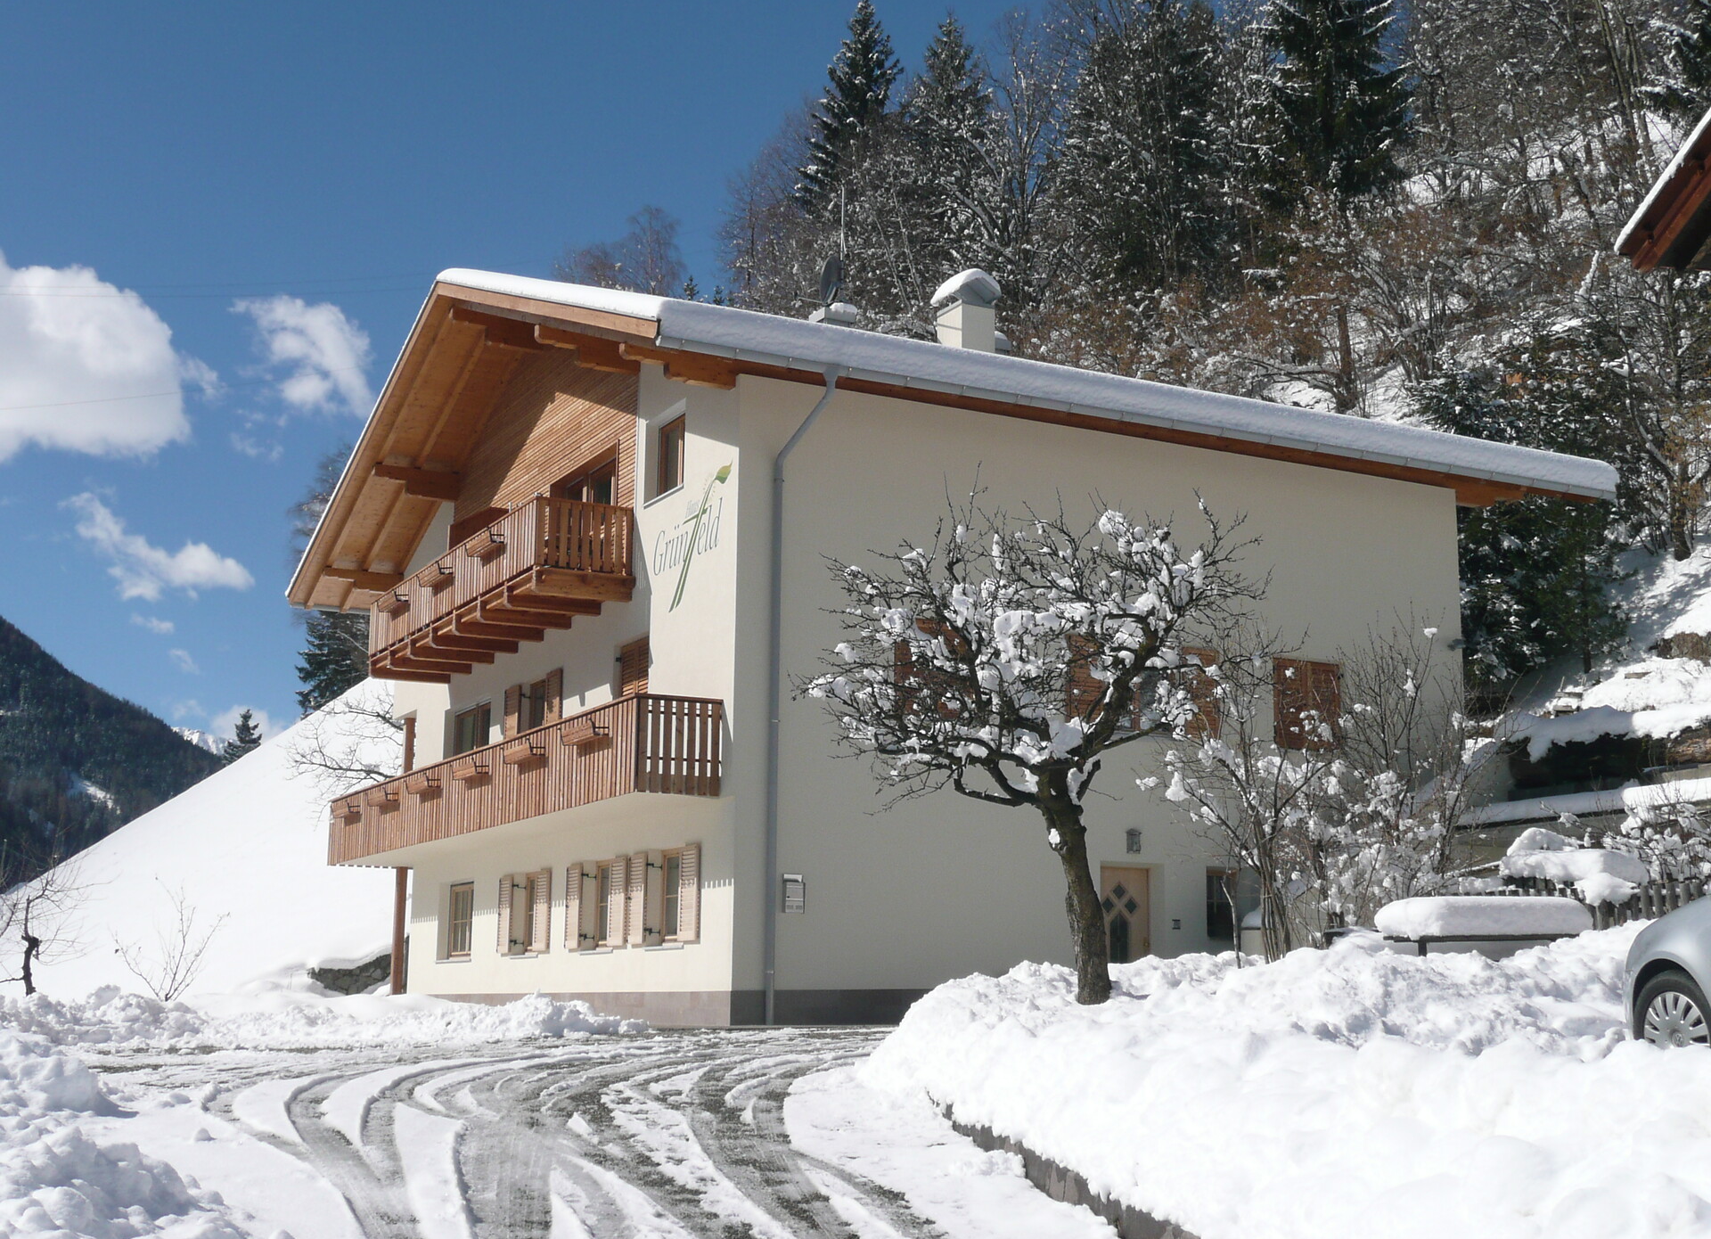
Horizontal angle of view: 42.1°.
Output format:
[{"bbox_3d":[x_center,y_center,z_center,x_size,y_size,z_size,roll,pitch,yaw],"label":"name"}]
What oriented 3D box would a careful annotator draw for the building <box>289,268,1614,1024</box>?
[{"bbox_3d":[0.125,1.091,41.052,16.839,12.546,21.650,5,-11,-27],"label":"building"}]

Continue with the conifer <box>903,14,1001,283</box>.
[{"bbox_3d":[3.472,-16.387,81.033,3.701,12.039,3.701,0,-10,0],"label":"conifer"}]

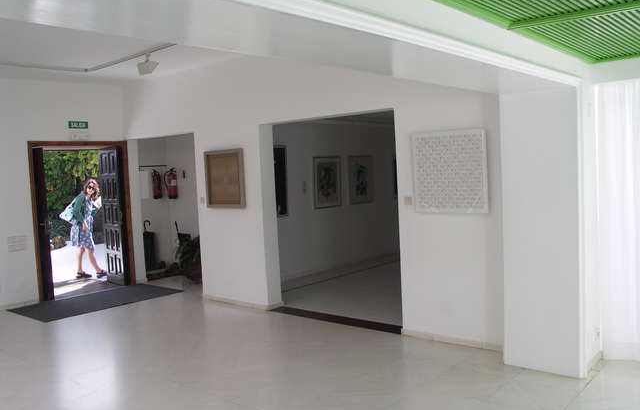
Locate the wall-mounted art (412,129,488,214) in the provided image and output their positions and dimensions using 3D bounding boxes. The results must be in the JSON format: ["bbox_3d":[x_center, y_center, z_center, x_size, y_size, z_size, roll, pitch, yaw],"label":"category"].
[{"bbox_3d":[1.179,-0.296,5.067,0.684,0.743,0.055,1,5,38],"label":"wall-mounted art"}]

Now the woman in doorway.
[{"bbox_3d":[-3.840,0.408,9.242,0.540,1.630,0.440,-2,4,6],"label":"woman in doorway"}]

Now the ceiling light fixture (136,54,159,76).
[{"bbox_3d":[-1.907,-1.555,6.138,0.190,0.240,0.200,1,5,41],"label":"ceiling light fixture"}]

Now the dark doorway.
[{"bbox_3d":[-3.470,0.185,8.159,0.150,2.214,1.445,1,5,42],"label":"dark doorway"}]

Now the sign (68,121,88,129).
[{"bbox_3d":[-3.484,-1.146,8.004,0.020,0.101,0.287,1,5,42],"label":"sign"}]

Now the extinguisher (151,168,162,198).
[{"bbox_3d":[-2.673,-0.336,9.084,0.170,0.500,0.170,1,5,42],"label":"extinguisher"}]

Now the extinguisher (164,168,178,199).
[{"bbox_3d":[-2.439,-0.349,9.130,0.190,0.515,0.170,1,5,38],"label":"extinguisher"}]

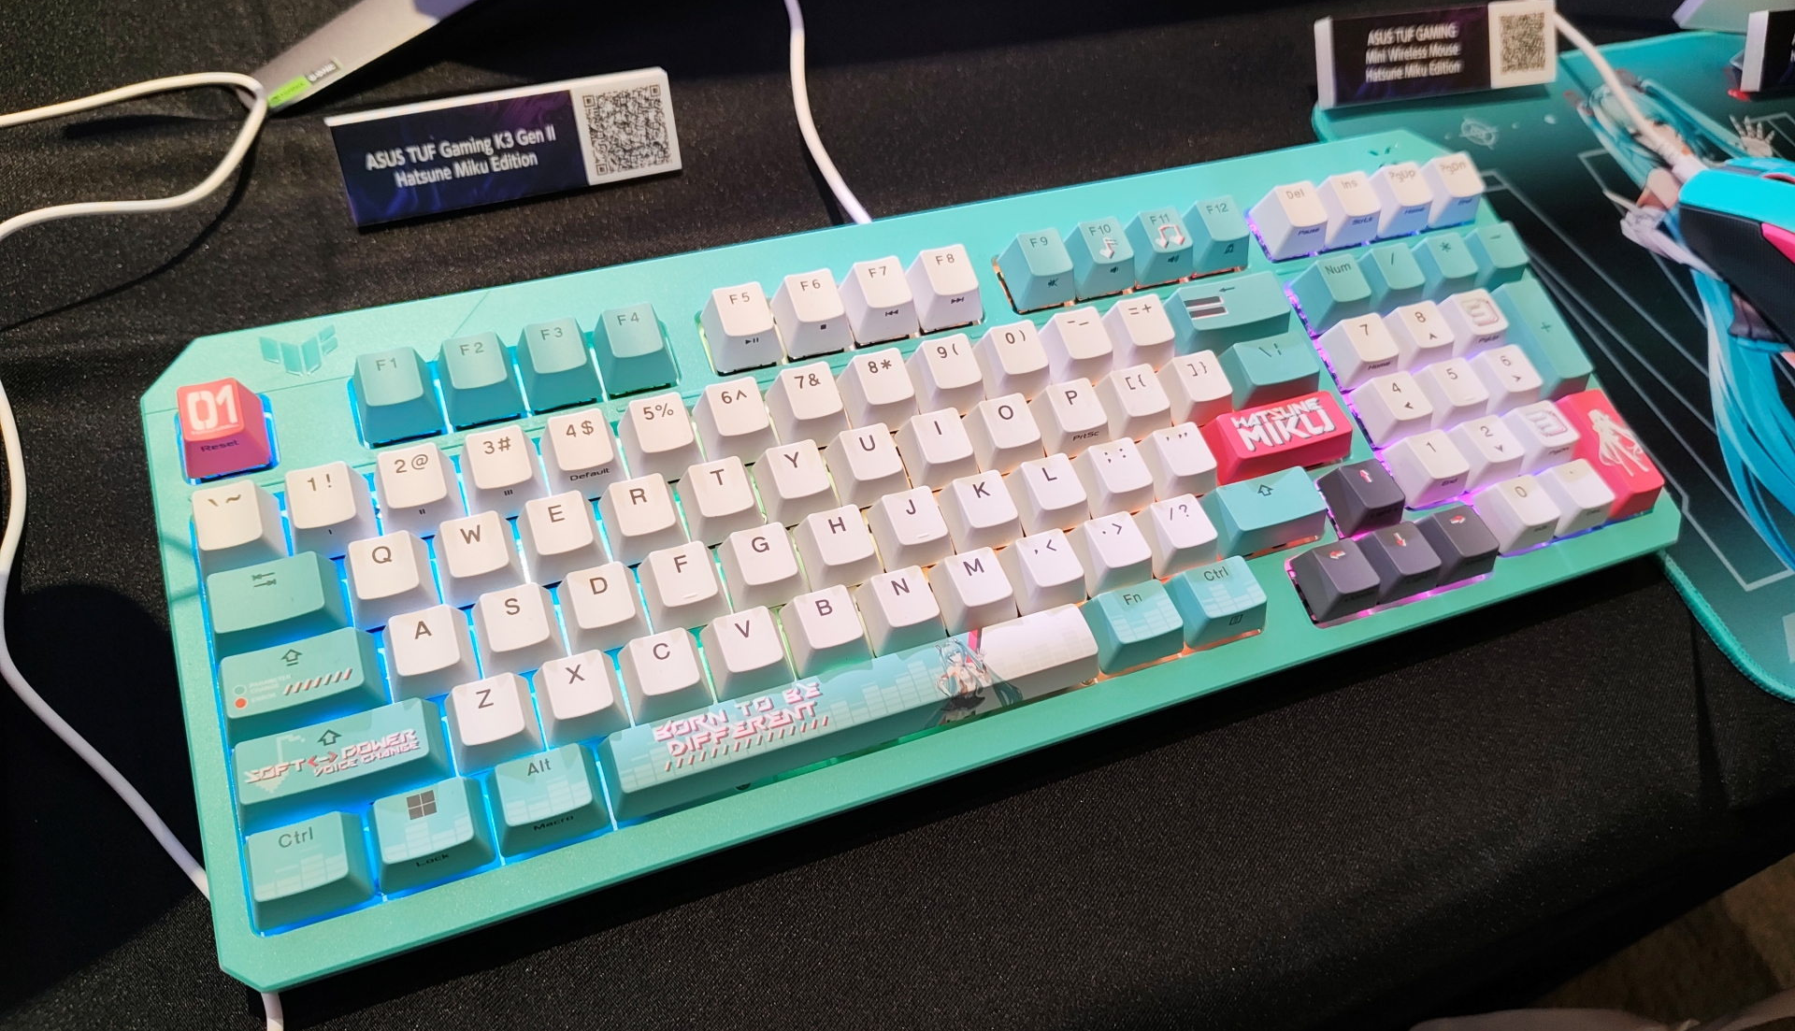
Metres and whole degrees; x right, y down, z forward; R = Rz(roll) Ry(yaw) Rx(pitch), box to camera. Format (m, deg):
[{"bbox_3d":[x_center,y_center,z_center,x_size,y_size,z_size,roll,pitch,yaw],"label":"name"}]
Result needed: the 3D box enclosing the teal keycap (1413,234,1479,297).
[{"bbox_3d":[0.163,-0.073,0.372,0.018,0.013,0.018,-14,67,-17],"label":"teal keycap"}]

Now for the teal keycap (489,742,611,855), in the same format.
[{"bbox_3d":[-0.074,0.059,0.262,0.023,0.010,0.018,-14,68,-17],"label":"teal keycap"}]

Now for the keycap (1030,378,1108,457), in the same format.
[{"bbox_3d":[0.046,-0.026,0.327,0.018,0.011,0.018,-14,67,-17],"label":"keycap"}]

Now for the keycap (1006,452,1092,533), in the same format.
[{"bbox_3d":[0.040,-0.005,0.316,0.018,0.009,0.018,-14,68,-17],"label":"keycap"}]

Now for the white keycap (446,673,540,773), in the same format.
[{"bbox_3d":[-0.087,0.044,0.267,0.018,0.010,0.018,-14,68,-17],"label":"white keycap"}]

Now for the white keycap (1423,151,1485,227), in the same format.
[{"bbox_3d":[0.171,-0.101,0.386,0.018,0.013,0.018,-14,68,-17],"label":"white keycap"}]

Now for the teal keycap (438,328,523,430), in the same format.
[{"bbox_3d":[-0.101,-0.034,0.300,0.018,0.013,0.018,-14,68,-17],"label":"teal keycap"}]

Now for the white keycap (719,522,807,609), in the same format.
[{"bbox_3d":[-0.031,0.012,0.294,0.018,0.009,0.018,-14,69,-17],"label":"white keycap"}]

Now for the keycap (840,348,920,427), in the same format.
[{"bbox_3d":[-0.004,-0.032,0.319,0.018,0.012,0.018,-14,68,-17],"label":"keycap"}]

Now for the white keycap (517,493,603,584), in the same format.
[{"bbox_3d":[-0.077,0.005,0.288,0.018,0.009,0.018,-14,69,-17],"label":"white keycap"}]

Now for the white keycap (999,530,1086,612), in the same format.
[{"bbox_3d":[0.037,0.013,0.306,0.018,0.010,0.018,-14,68,-17],"label":"white keycap"}]

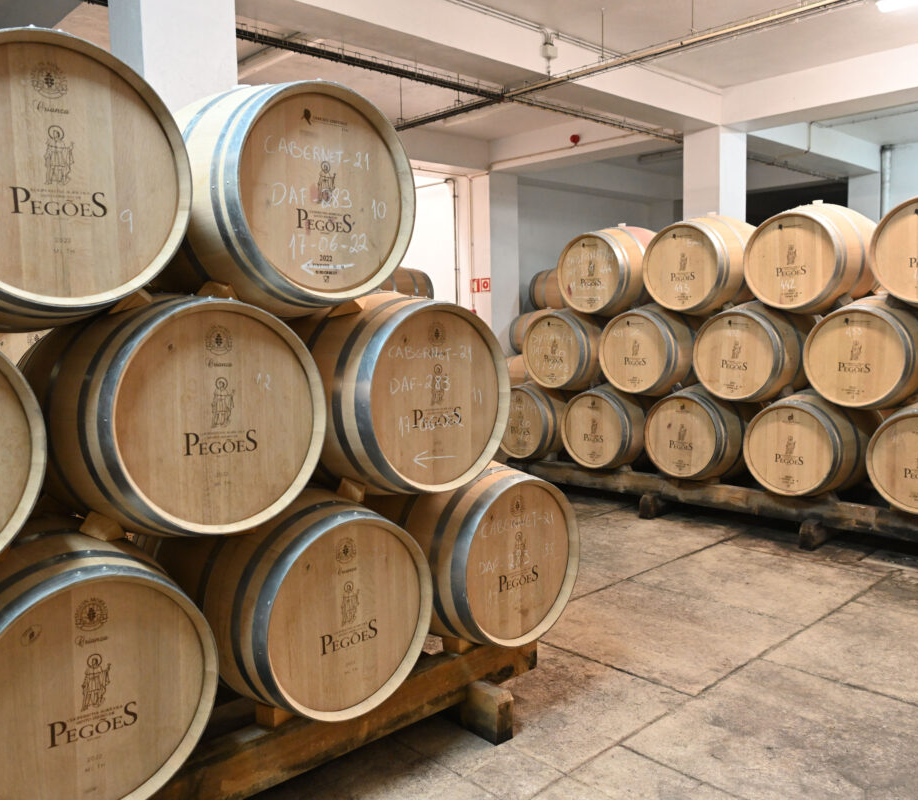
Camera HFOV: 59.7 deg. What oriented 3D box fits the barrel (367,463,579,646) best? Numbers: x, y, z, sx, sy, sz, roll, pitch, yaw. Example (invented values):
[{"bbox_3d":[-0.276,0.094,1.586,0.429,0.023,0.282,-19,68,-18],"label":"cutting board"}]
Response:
[{"bbox_3d":[-0.083,0.548,3.160,0.690,0.690,0.950,-7,8,-42],"label":"barrel"}]

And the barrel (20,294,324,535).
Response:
[{"bbox_3d":[-0.904,0.037,2.375,0.690,0.690,0.950,-7,6,-43],"label":"barrel"}]

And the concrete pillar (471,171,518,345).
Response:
[{"bbox_3d":[0.528,-1.514,11.840,0.590,3.500,0.410,-7,8,-43],"label":"concrete pillar"}]

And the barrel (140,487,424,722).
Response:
[{"bbox_3d":[-0.617,0.614,2.668,0.690,0.690,0.950,-7,7,-42],"label":"barrel"}]

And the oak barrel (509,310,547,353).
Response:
[{"bbox_3d":[1.207,-0.876,10.800,0.690,0.690,0.950,-7,8,-43],"label":"oak barrel"}]

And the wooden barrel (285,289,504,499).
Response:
[{"bbox_3d":[-0.367,-0.031,2.815,0.690,0.690,0.950,-7,8,-43],"label":"wooden barrel"}]

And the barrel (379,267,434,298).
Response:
[{"bbox_3d":[-0.867,-1.346,10.200,0.950,0.690,0.690,-7,8,-43],"label":"barrel"}]

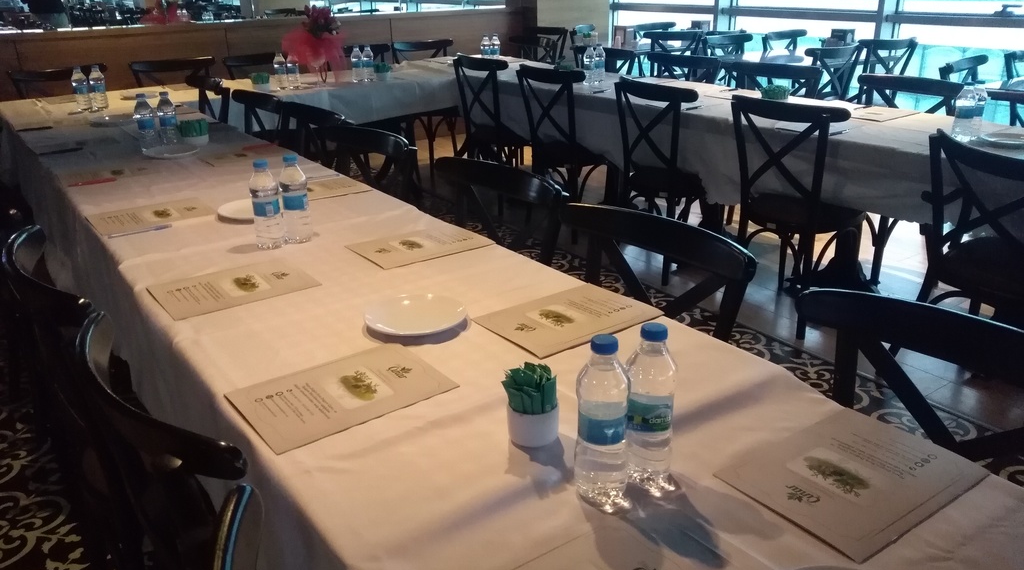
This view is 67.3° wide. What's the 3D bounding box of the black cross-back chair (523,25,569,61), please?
[{"bbox_3d":[0.225,-2.006,7.345,0.485,0.885,0.495,-13,25,-27],"label":"black cross-back chair"}]

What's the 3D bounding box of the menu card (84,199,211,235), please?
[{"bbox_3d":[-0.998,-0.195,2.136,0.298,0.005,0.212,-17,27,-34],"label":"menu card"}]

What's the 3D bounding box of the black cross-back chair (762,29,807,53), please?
[{"bbox_3d":[2.377,-1.573,6.288,0.500,0.885,0.520,-17,27,-35],"label":"black cross-back chair"}]

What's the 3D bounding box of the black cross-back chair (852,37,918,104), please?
[{"bbox_3d":[2.569,-1.391,5.778,0.490,0.875,0.520,-9,23,-19],"label":"black cross-back chair"}]

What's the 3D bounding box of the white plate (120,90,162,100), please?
[{"bbox_3d":[-2.074,-1.063,4.303,0.195,0.022,0.195,-16,26,-33],"label":"white plate"}]

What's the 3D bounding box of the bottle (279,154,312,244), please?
[{"bbox_3d":[-0.542,-0.216,1.926,0.066,0.218,0.066,-1,22,0],"label":"bottle"}]

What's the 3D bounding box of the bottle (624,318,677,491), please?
[{"bbox_3d":[0.173,0.150,0.944,0.065,0.218,0.065,4,22,11],"label":"bottle"}]

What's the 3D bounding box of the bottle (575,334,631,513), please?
[{"bbox_3d":[0.108,0.163,0.912,0.066,0.218,0.066,-1,22,0],"label":"bottle"}]

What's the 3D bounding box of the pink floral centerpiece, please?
[{"bbox_3d":[-1.179,-1.417,4.564,0.390,0.450,0.360,-16,27,-33],"label":"pink floral centerpiece"}]

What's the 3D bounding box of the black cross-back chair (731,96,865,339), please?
[{"bbox_3d":[1.175,-0.302,3.091,0.485,0.895,0.465,-16,26,-32],"label":"black cross-back chair"}]

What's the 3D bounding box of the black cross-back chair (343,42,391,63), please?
[{"bbox_3d":[-0.976,-1.211,5.434,0.465,0.895,0.485,-15,26,-31],"label":"black cross-back chair"}]

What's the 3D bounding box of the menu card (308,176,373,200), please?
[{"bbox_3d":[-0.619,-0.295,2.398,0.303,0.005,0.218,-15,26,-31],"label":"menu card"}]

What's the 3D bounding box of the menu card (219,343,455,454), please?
[{"bbox_3d":[-0.261,0.165,1.202,0.298,0.005,0.205,-16,27,-34],"label":"menu card"}]

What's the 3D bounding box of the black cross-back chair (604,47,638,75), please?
[{"bbox_3d":[0.482,-1.178,5.373,0.520,0.875,0.490,-15,26,-30],"label":"black cross-back chair"}]

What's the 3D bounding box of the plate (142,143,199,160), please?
[{"bbox_3d":[-1.262,-0.492,2.860,0.197,0.022,0.197,-10,24,-22],"label":"plate"}]

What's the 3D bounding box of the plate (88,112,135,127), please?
[{"bbox_3d":[-1.819,-0.749,3.519,0.197,0.022,0.197,-12,24,-25],"label":"plate"}]

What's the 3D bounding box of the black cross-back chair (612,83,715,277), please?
[{"bbox_3d":[0.781,-0.514,3.629,0.495,0.885,0.485,-15,26,-31],"label":"black cross-back chair"}]

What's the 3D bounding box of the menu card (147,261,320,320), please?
[{"bbox_3d":[-0.584,0.002,1.620,0.298,0.005,0.205,-17,27,-34],"label":"menu card"}]

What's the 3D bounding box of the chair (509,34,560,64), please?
[{"bbox_3d":[-0.019,-1.545,6.314,0.520,0.875,0.490,-15,26,-30],"label":"chair"}]

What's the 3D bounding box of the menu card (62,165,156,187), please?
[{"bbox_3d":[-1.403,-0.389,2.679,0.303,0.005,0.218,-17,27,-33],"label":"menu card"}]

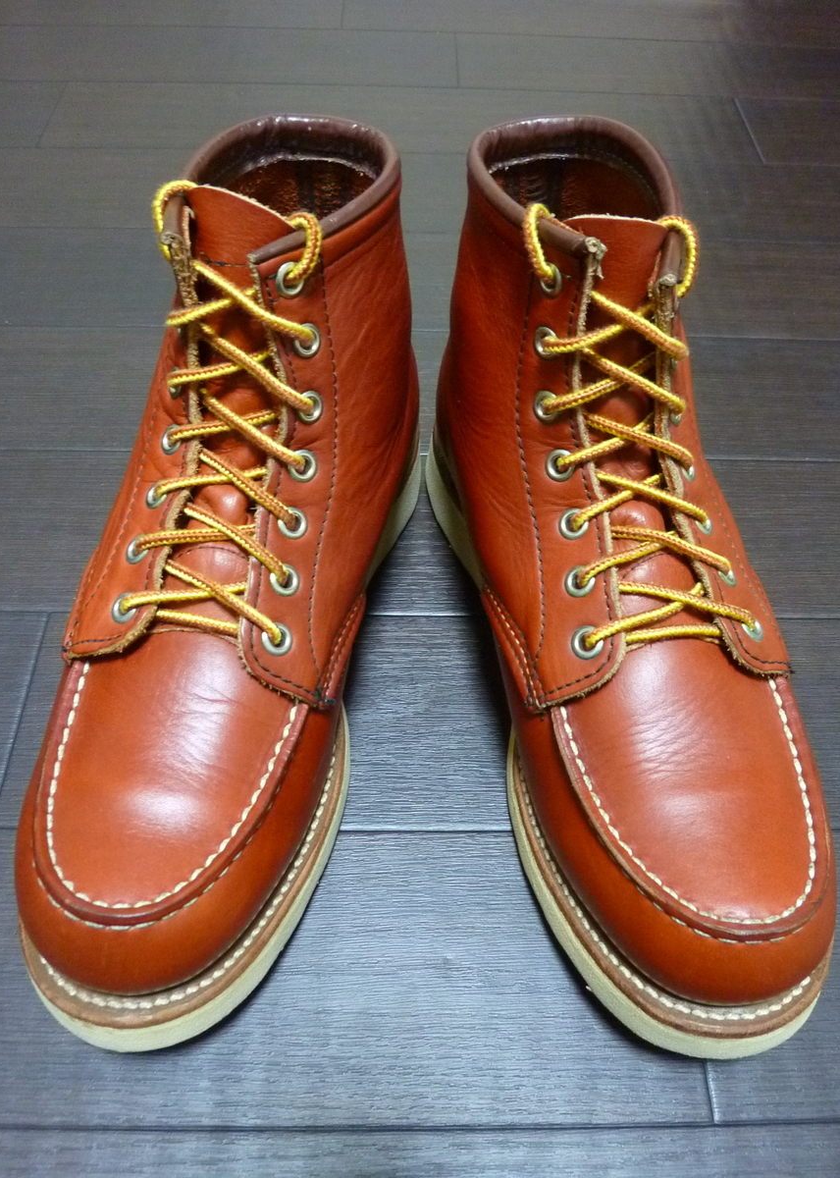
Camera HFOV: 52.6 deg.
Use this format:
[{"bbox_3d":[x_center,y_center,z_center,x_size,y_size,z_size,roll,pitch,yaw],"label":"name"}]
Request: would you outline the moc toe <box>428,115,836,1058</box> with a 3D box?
[{"bbox_3d":[0.073,-0.016,0.303,0.106,0.188,0.308,-13,57,-10],"label":"moc toe"}]

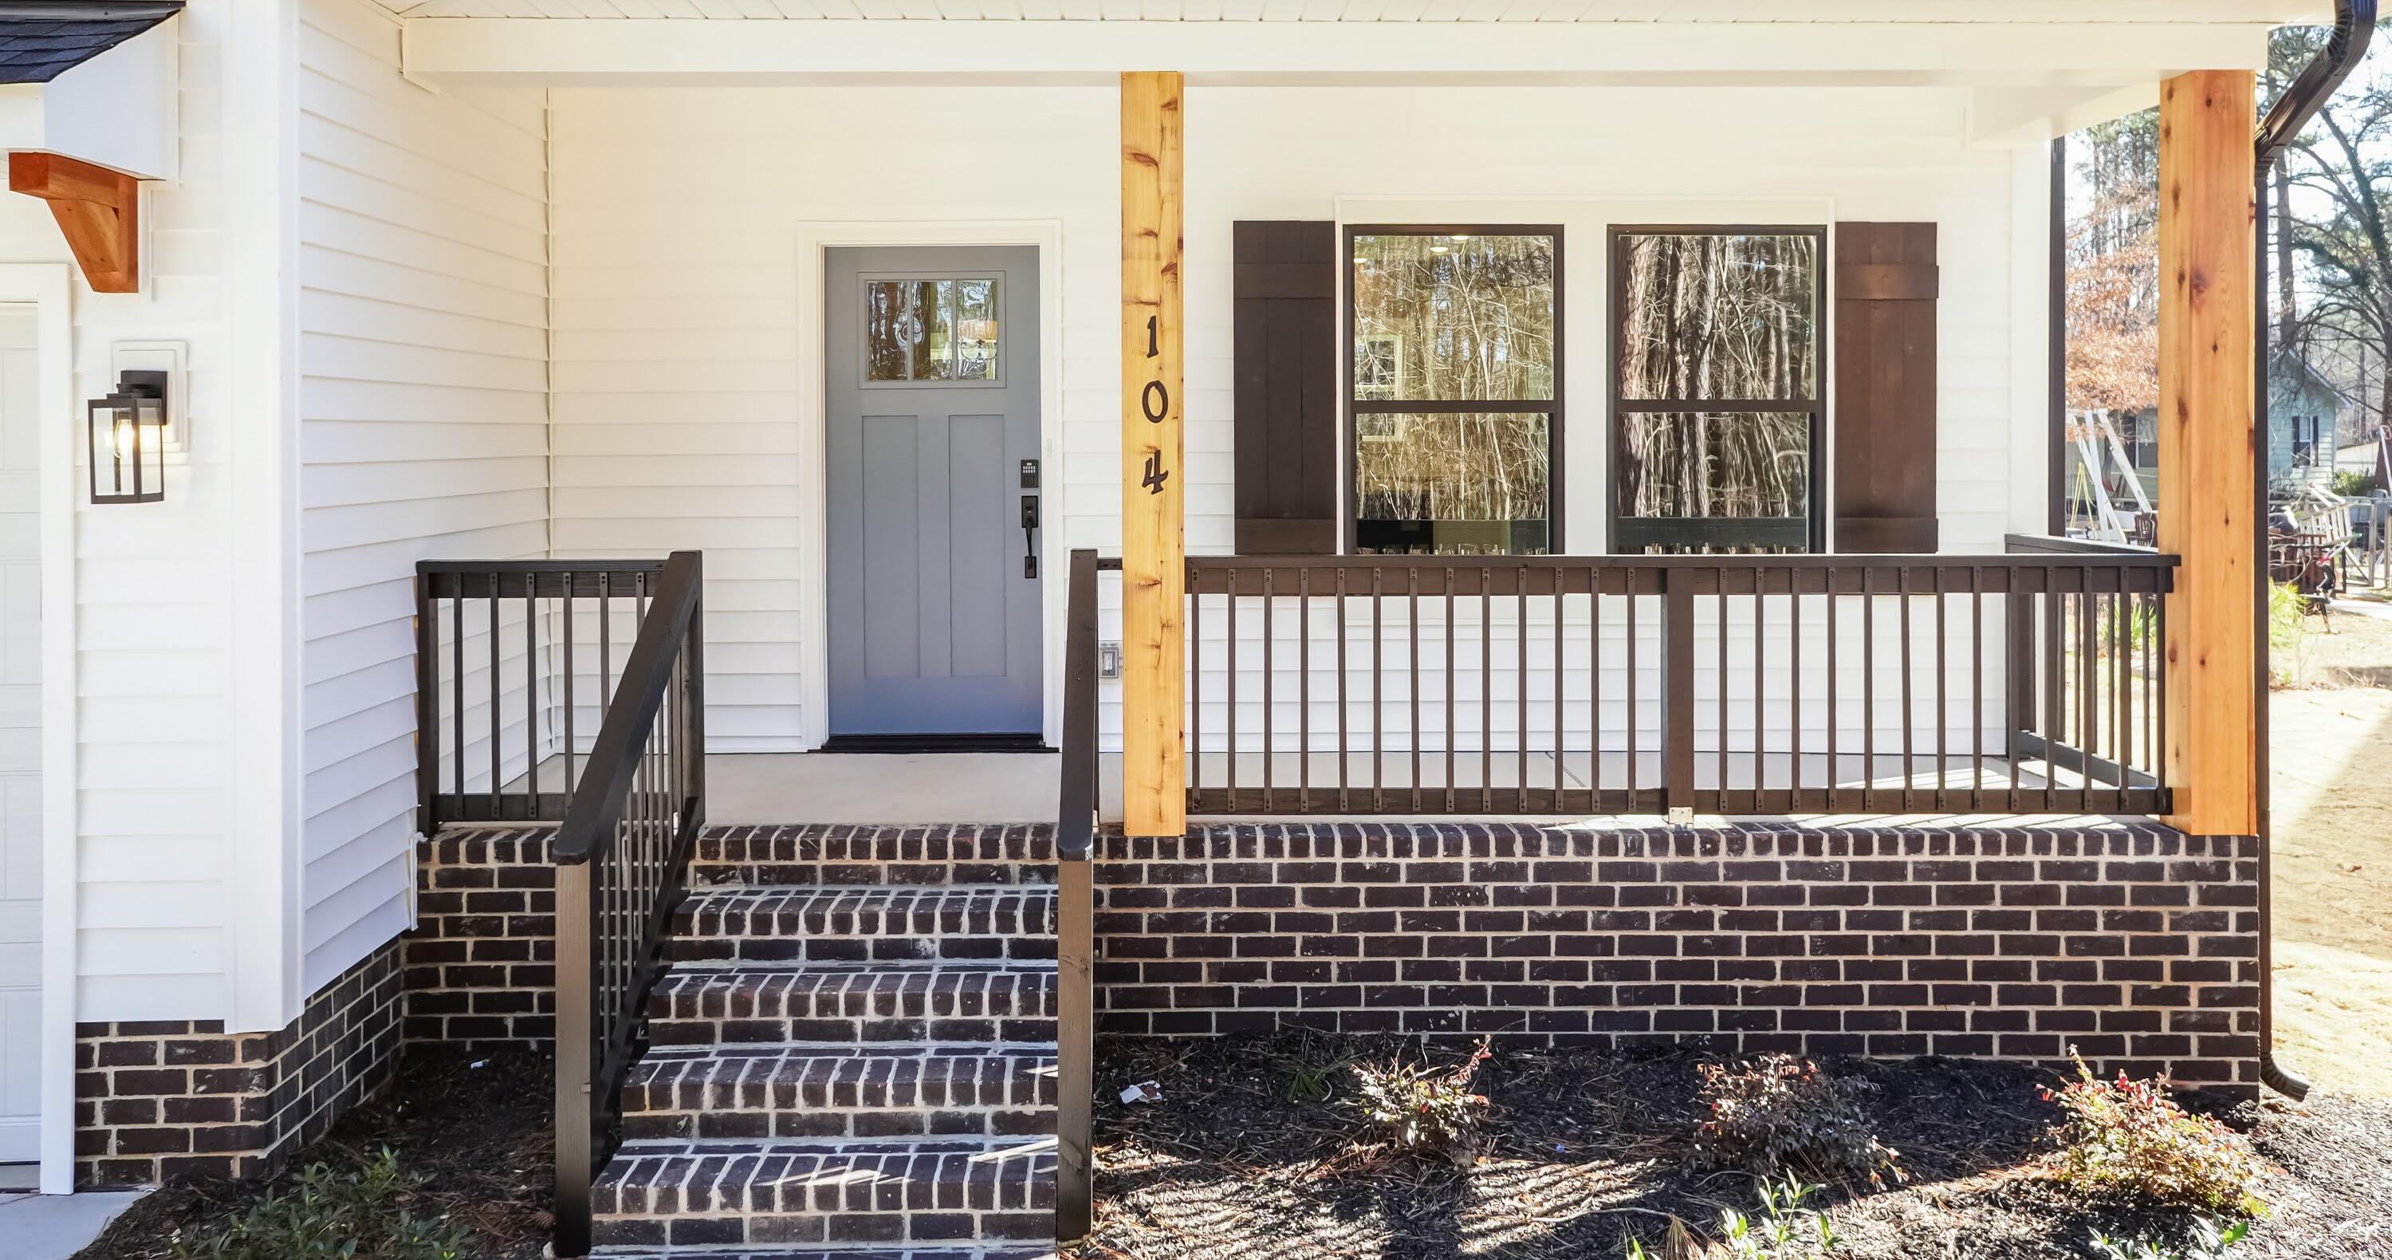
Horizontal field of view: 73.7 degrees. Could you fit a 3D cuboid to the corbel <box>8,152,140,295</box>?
[{"bbox_3d":[-2.867,-1.034,4.090,0.095,0.310,0.390,0,2,-2],"label":"corbel"}]

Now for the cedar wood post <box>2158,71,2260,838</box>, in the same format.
[{"bbox_3d":[3.300,-0.570,5.210,0.205,2.460,0.200,0,2,-2],"label":"cedar wood post"}]

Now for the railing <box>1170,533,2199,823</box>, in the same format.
[{"bbox_3d":[1.640,0.110,5.740,3.330,0.910,1.220,0,2,-2],"label":"railing"}]

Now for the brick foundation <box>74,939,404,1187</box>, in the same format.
[{"bbox_3d":[-2.790,1.225,4.720,0.530,0.460,0.840,0,2,-2],"label":"brick foundation"}]

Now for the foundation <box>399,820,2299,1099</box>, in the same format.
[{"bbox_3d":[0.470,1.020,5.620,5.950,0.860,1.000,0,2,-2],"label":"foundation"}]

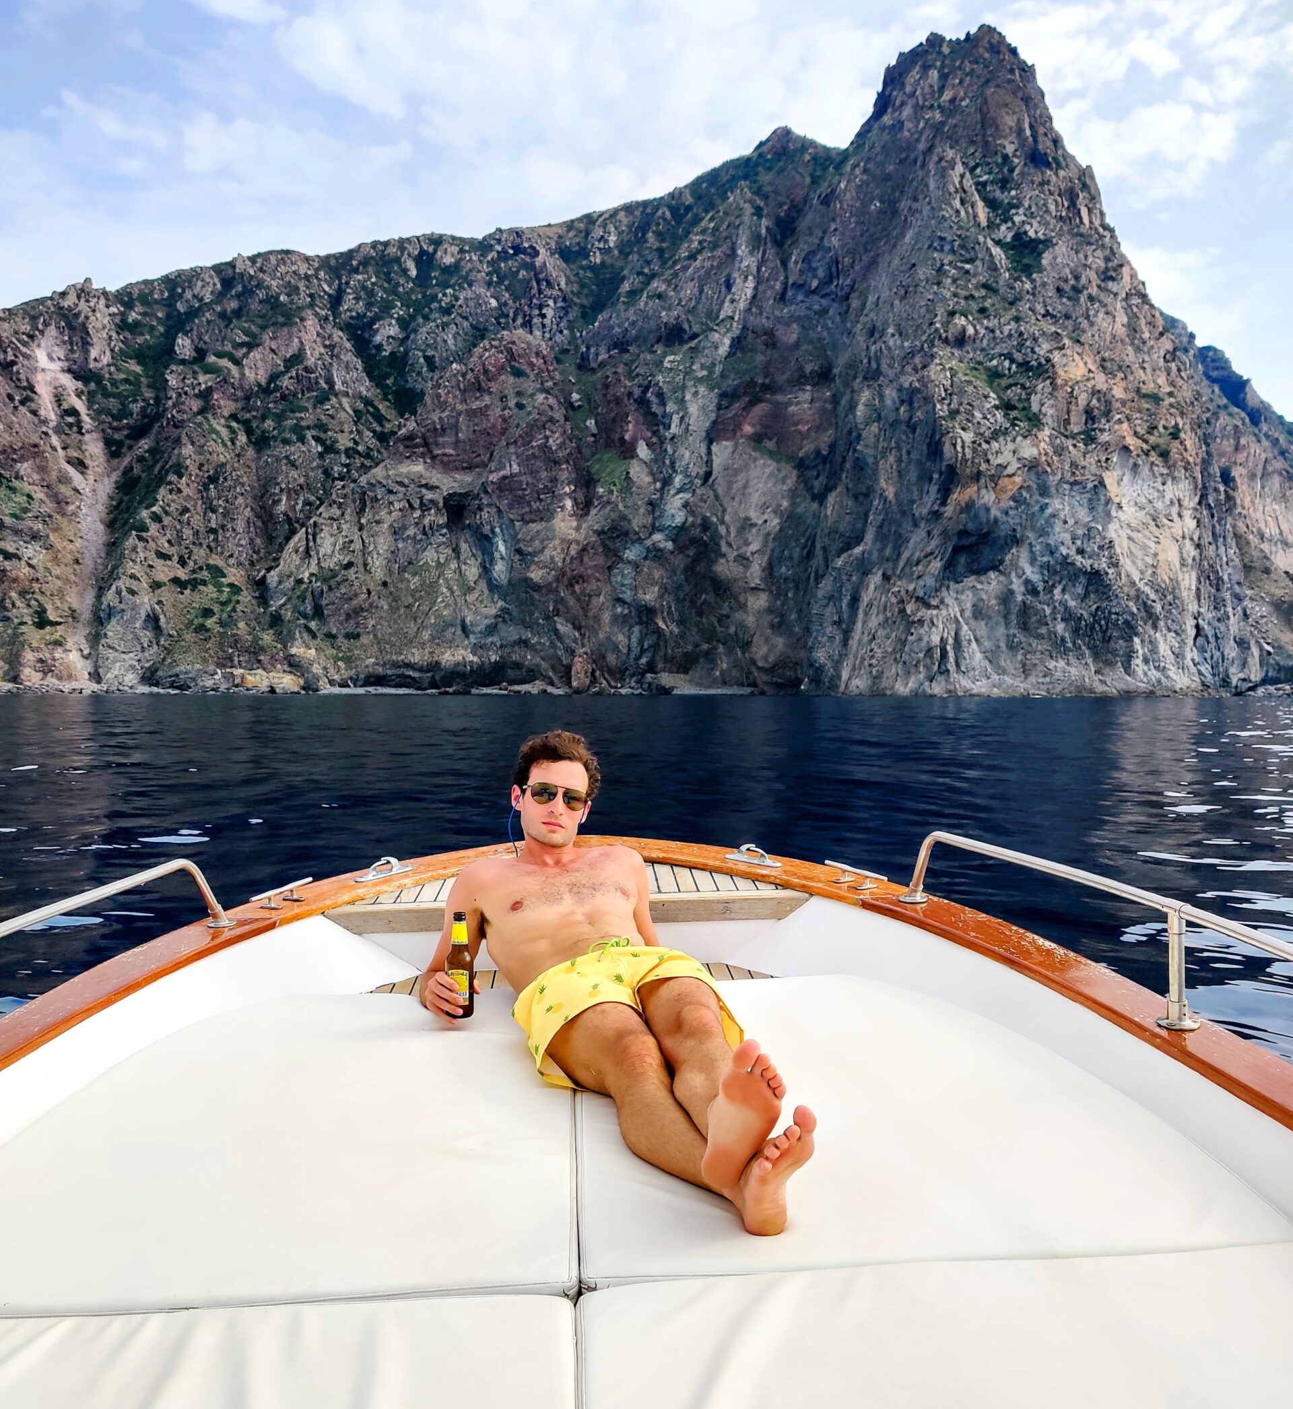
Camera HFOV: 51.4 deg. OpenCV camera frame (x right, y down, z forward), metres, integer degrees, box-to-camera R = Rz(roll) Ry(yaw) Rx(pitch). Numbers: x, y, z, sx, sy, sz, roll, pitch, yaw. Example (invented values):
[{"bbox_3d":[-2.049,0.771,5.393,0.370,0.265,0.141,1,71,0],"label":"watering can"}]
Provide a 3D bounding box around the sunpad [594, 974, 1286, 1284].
[{"bbox_3d":[0.398,0.788,2.619,1.060,0.110,1.420,-2,5,-3],"label":"sunpad"}]

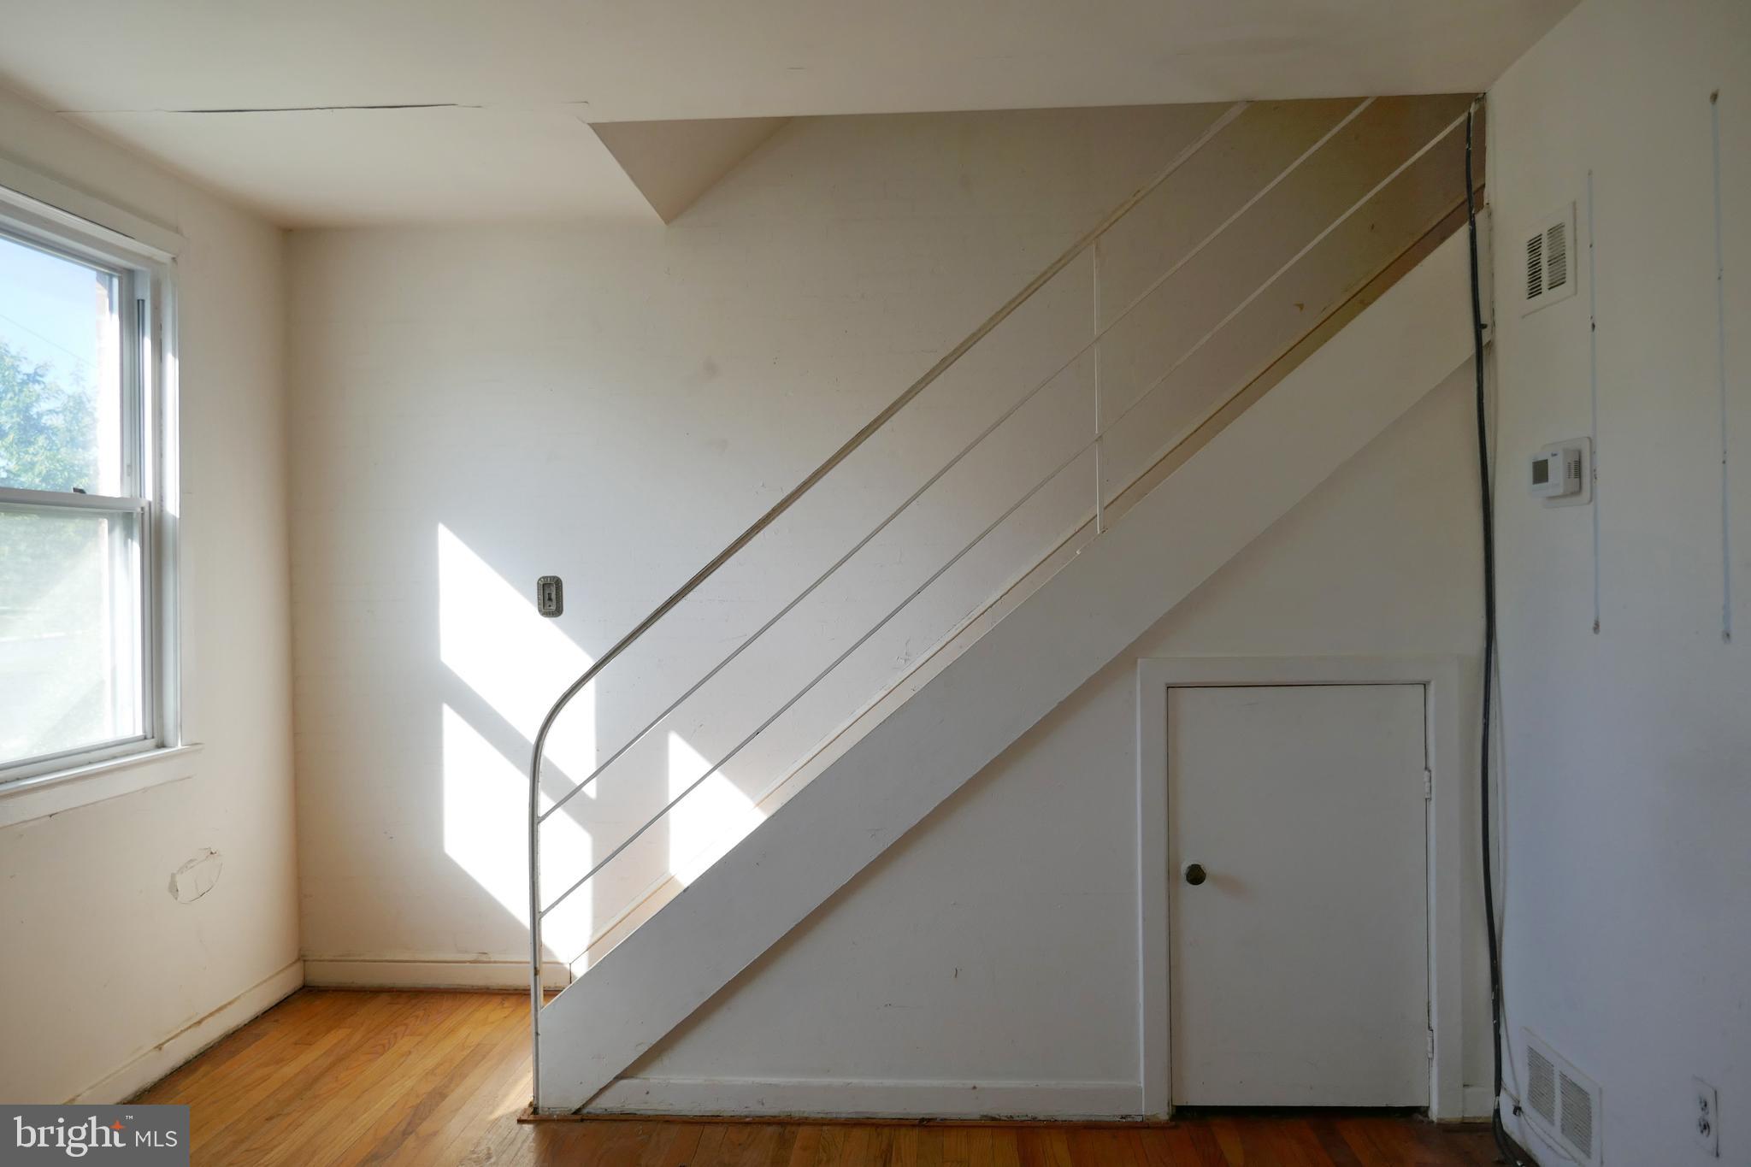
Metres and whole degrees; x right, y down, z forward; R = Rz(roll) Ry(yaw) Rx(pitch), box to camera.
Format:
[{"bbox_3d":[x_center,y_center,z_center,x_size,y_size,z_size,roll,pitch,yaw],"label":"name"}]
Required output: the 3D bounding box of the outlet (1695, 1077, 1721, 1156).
[{"bbox_3d":[1.440,0.928,2.116,0.010,0.114,0.069,-1,0,3],"label":"outlet"}]

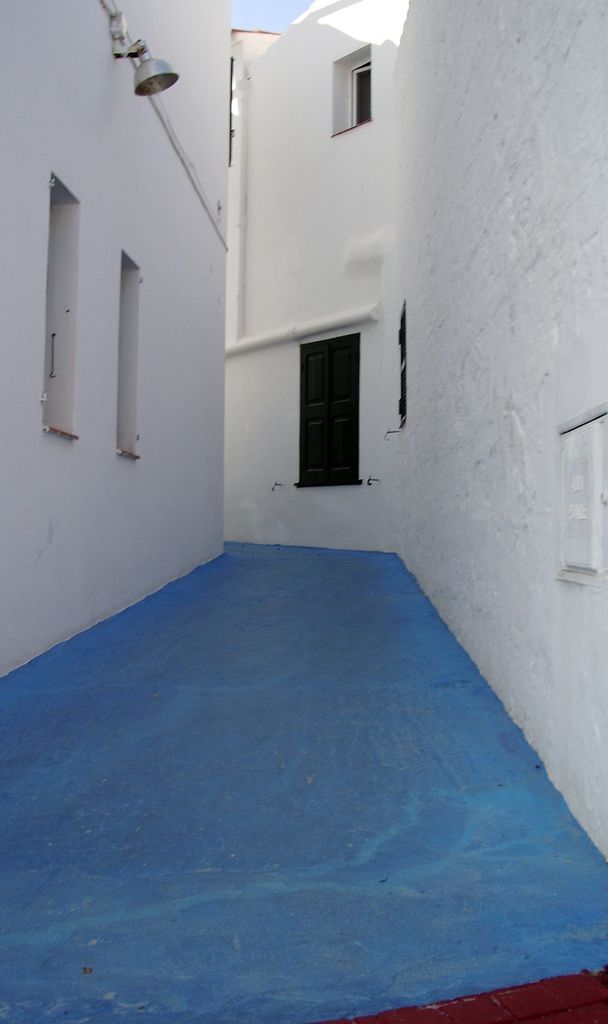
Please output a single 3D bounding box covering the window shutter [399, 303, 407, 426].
[{"bbox_3d":[1.153,-1.724,12.101,0.120,1.360,1.050,0,-2,3],"label":"window shutter"}]

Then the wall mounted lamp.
[{"bbox_3d":[-1.177,-3.410,7.652,0.470,0.585,0.340,0,-2,4],"label":"wall mounted lamp"}]

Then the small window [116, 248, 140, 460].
[{"bbox_3d":[-1.456,-1.224,8.181,0.200,1.563,0.588,0,-2,4],"label":"small window"}]

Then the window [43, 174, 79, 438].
[{"bbox_3d":[-1.586,-1.262,6.484,0.200,1.562,0.606,0,-2,4],"label":"window"}]

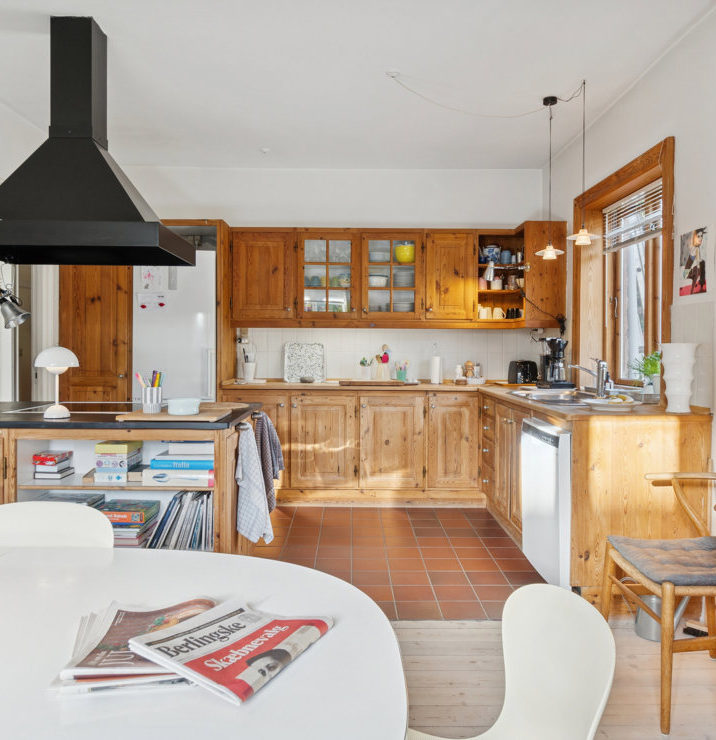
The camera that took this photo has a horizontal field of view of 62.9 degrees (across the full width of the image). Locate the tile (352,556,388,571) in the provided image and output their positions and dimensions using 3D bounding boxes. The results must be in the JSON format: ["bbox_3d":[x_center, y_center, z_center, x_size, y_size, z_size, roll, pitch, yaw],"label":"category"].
[{"bbox_3d":[0.068,1.086,3.239,0.196,0.014,0.194,0,2,0],"label":"tile"}]

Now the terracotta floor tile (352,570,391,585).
[{"bbox_3d":[0.070,1.094,3.054,0.196,0.014,0.194,0,2,0],"label":"terracotta floor tile"}]

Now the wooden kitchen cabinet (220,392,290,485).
[{"bbox_3d":[-0.768,0.511,4.666,0.510,0.735,0.550,0,2,0],"label":"wooden kitchen cabinet"}]

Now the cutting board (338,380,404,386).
[{"bbox_3d":[0.112,0.108,4.746,0.518,0.032,0.250,0,2,0],"label":"cutting board"}]

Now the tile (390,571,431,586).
[{"bbox_3d":[0.271,1.091,3.074,0.198,0.012,0.190,0,3,-1],"label":"tile"}]

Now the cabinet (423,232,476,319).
[{"bbox_3d":[0.728,-0.752,4.808,0.396,0.701,0.330,0,2,0],"label":"cabinet"}]

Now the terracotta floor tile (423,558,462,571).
[{"bbox_3d":[0.472,1.086,3.239,0.196,0.014,0.194,0,2,0],"label":"terracotta floor tile"}]

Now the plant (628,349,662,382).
[{"bbox_3d":[1.522,-0.013,3.090,0.190,0.190,0.180,0,2,0],"label":"plant"}]

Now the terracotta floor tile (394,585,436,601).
[{"bbox_3d":[0.277,1.112,2.895,0.199,0.015,0.192,0,2,0],"label":"terracotta floor tile"}]

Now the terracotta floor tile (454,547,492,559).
[{"bbox_3d":[0.670,1.074,3.441,0.198,0.012,0.190,0,3,-1],"label":"terracotta floor tile"}]

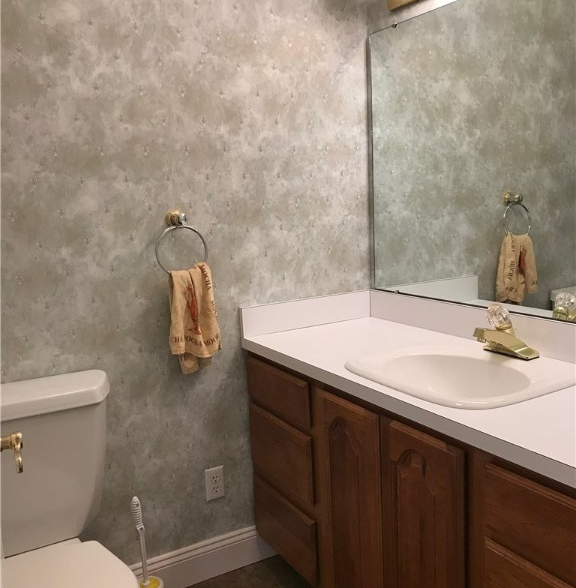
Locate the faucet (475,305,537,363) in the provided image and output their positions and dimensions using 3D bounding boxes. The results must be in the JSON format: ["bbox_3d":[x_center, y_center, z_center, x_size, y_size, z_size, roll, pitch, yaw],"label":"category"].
[{"bbox_3d":[0.577,0.099,1.690,0.155,0.147,0.162,-7,10,-30],"label":"faucet"}]

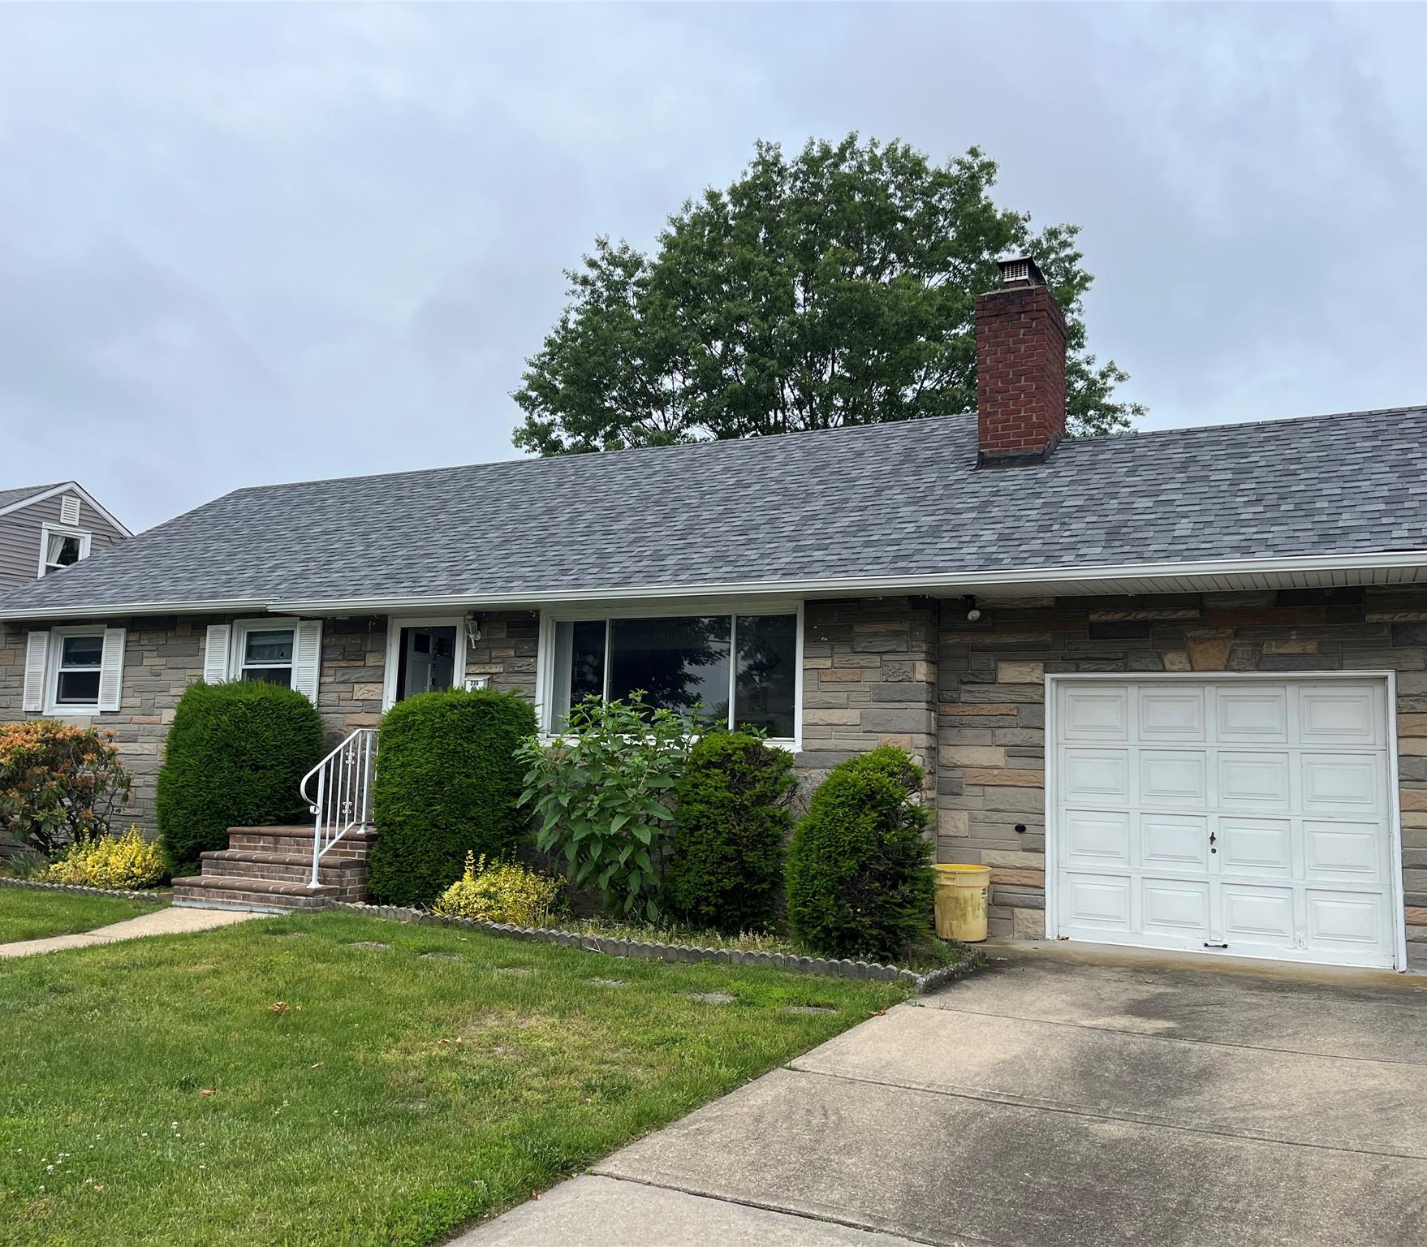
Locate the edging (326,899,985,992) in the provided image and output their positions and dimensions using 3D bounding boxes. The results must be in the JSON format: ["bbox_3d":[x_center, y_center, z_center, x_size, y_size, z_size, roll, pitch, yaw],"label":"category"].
[{"bbox_3d":[-0.964,2.410,9.739,5.900,0.160,1.350,-2,-7,26],"label":"edging"}]

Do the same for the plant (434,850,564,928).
[{"bbox_3d":[-1.840,2.230,10.691,1.130,0.570,0.950,-2,-7,28],"label":"plant"}]

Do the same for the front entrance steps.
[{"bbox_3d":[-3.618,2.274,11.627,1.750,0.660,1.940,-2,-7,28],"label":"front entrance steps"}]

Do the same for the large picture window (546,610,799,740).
[{"bbox_3d":[-0.442,0.469,11.601,2.700,1.210,0.130,-2,-7,26],"label":"large picture window"}]

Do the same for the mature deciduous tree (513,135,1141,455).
[{"bbox_3d":[2.221,-3.166,26.378,13.000,15.000,13.000,-2,-7,28],"label":"mature deciduous tree"}]

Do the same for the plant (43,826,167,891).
[{"bbox_3d":[-6.134,2.345,12.624,1.250,0.590,1.000,-2,-7,28],"label":"plant"}]

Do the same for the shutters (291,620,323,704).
[{"bbox_3d":[-4.407,0.469,13.536,0.330,1.000,0.050,-2,-7,26],"label":"shutters"}]

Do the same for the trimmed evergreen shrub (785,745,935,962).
[{"bbox_3d":[1.102,1.673,9.306,1.110,1.510,1.100,2,-6,0],"label":"trimmed evergreen shrub"}]

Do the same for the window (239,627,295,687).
[{"bbox_3d":[-4.963,0.495,13.856,0.860,0.980,0.110,-2,-7,26],"label":"window"}]

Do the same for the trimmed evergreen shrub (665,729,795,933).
[{"bbox_3d":[0.160,1.719,10.536,1.100,1.620,1.080,2,-6,0],"label":"trimmed evergreen shrub"}]

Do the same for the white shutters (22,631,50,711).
[{"bbox_3d":[-8.429,0.598,15.529,0.350,1.000,0.050,-2,-7,26],"label":"white shutters"}]

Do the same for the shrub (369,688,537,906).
[{"bbox_3d":[-2.446,1.612,11.682,1.220,2.050,1.120,-2,-7,26],"label":"shrub"}]

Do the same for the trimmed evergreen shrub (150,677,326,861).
[{"bbox_3d":[-4.880,1.617,12.898,1.270,2.050,1.100,-2,-7,26],"label":"trimmed evergreen shrub"}]

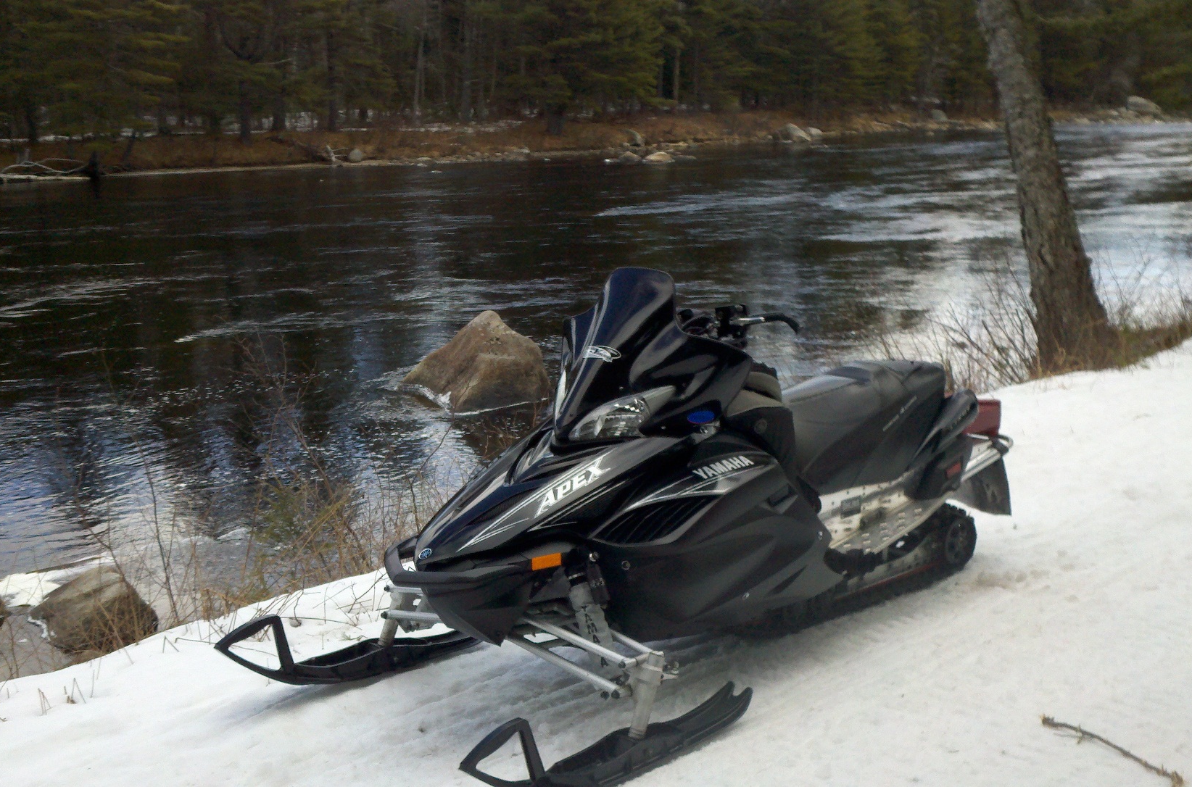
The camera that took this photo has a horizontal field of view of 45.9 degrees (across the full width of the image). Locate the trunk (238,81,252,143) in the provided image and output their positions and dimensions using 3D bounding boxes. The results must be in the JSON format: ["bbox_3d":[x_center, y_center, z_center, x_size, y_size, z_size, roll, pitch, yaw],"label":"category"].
[{"bbox_3d":[-11.009,-8.836,44.133,0.380,1.869,0.380,0,12,0],"label":"trunk"}]

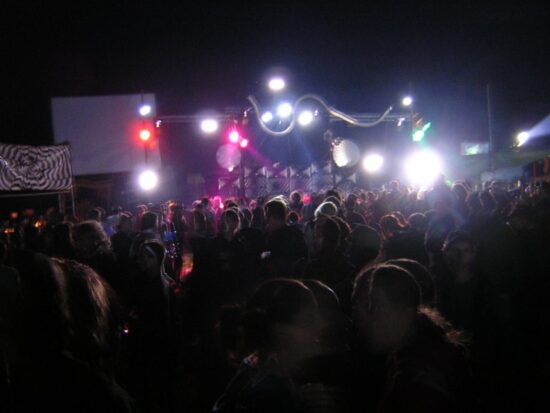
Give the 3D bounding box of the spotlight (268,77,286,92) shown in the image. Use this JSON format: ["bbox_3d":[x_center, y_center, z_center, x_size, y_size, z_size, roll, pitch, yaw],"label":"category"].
[{"bbox_3d":[0.085,-4.158,19.500,0.491,0.436,0.420,-3,3,0],"label":"spotlight"}]

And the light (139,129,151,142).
[{"bbox_3d":[-4.789,-2.606,21.000,0.418,0.488,0.418,-3,3,-8],"label":"light"}]

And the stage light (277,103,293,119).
[{"bbox_3d":[0.324,-3.272,19.500,0.436,0.436,0.420,-3,3,1],"label":"stage light"}]

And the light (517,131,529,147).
[{"bbox_3d":[9.516,-2.614,22.000,0.373,0.584,0.438,0,4,41],"label":"light"}]

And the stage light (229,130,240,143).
[{"bbox_3d":[-1.451,-2.508,20.500,0.408,0.408,0.408,-3,3,-2],"label":"stage light"}]

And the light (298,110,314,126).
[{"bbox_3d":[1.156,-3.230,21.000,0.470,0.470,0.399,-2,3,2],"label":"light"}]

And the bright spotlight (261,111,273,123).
[{"bbox_3d":[-0.290,-3.067,19.500,0.350,0.350,0.420,-3,3,0],"label":"bright spotlight"}]

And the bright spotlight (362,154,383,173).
[{"bbox_3d":[3.443,-1.503,20.000,0.538,0.440,0.458,-2,3,6],"label":"bright spotlight"}]

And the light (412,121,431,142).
[{"bbox_3d":[5.249,-2.687,20.500,0.500,0.520,0.420,-4,3,-17],"label":"light"}]

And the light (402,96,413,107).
[{"bbox_3d":[4.863,-3.854,21.000,0.367,0.367,0.367,-2,3,8],"label":"light"}]

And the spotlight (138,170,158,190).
[{"bbox_3d":[-3.869,-0.795,17.500,0.489,0.489,0.420,-3,3,-6],"label":"spotlight"}]

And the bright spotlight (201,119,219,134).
[{"bbox_3d":[-2.118,-2.587,18.500,0.466,0.414,0.420,-3,3,-3],"label":"bright spotlight"}]

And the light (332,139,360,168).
[{"bbox_3d":[2.562,-1.899,20.500,0.973,1.043,0.800,-2,3,4],"label":"light"}]

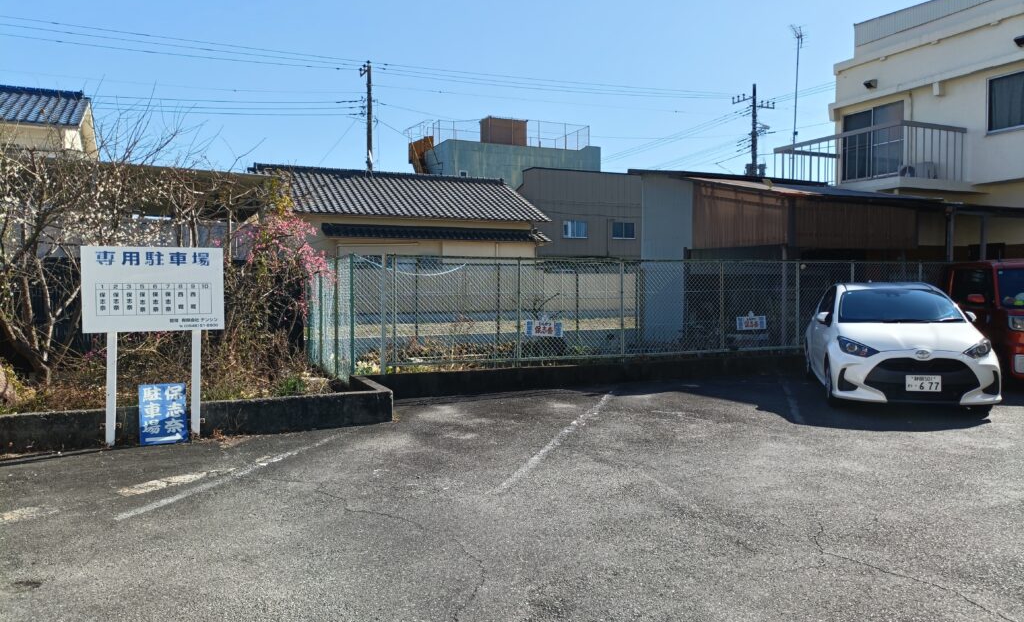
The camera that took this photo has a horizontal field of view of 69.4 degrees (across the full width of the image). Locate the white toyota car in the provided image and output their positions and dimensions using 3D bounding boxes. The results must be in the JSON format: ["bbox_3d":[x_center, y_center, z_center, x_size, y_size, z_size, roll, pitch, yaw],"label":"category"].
[{"bbox_3d":[4.879,0.358,9.661,1.720,1.500,3.940,0,2,16],"label":"white toyota car"}]

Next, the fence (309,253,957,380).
[{"bbox_3d":[2.622,-0.066,13.060,11.500,1.570,3.300,-1,2,-23],"label":"fence"}]

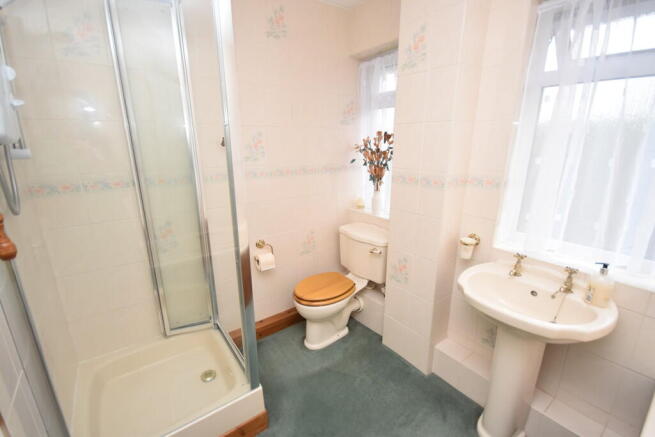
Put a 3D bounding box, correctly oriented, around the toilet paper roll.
[{"bbox_3d":[-0.440,0.308,1.950,0.105,0.112,0.112,-11,18,-35],"label":"toilet paper roll"}]

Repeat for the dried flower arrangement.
[{"bbox_3d":[0.379,-0.467,2.177,0.280,0.470,0.340,-11,18,-35],"label":"dried flower arrangement"}]

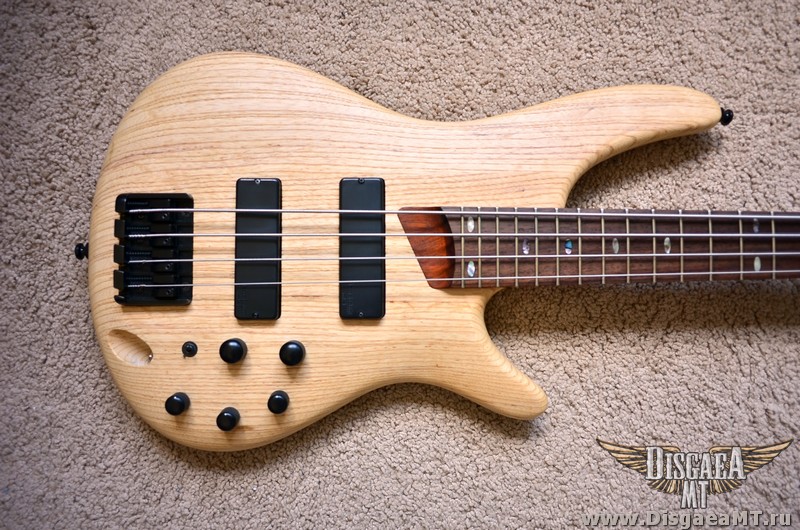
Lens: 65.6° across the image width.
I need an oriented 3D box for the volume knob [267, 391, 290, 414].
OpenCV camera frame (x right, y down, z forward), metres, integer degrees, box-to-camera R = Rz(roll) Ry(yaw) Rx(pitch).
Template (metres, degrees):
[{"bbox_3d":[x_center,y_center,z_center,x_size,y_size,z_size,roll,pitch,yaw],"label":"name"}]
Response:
[{"bbox_3d":[-0.092,0.104,0.469,0.015,0.016,0.015,0,89,-2],"label":"volume knob"}]

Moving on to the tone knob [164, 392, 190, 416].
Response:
[{"bbox_3d":[-0.169,0.105,0.470,0.015,0.016,0.015,0,89,-2],"label":"tone knob"}]

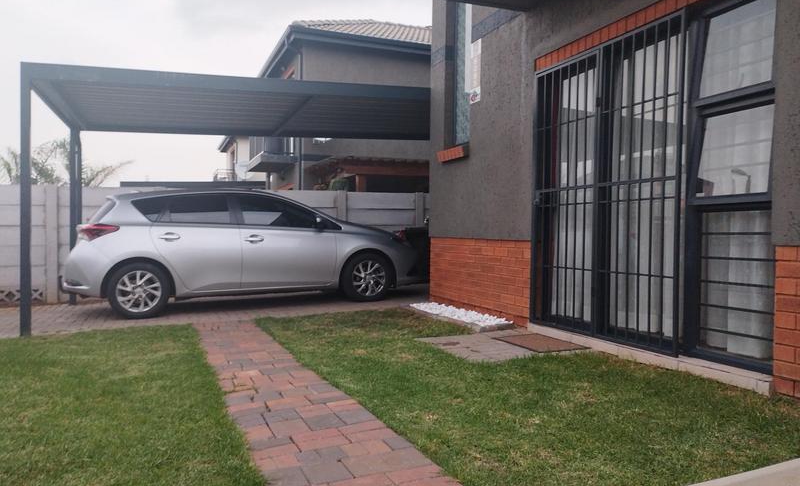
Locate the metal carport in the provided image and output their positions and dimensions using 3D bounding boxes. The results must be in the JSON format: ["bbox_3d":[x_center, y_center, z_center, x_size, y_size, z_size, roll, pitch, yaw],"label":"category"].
[{"bbox_3d":[-1.400,-0.480,7.890,5.600,2.600,2.900,0,1,-22],"label":"metal carport"}]

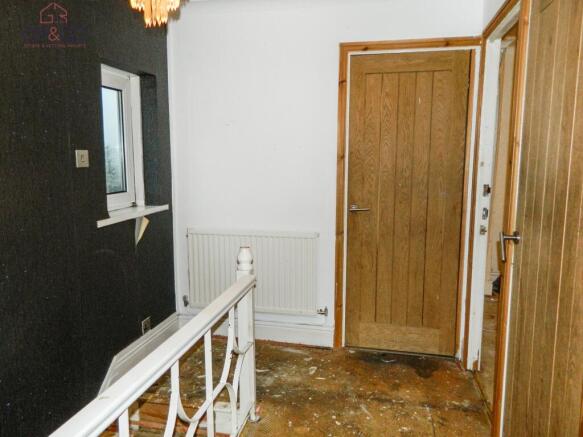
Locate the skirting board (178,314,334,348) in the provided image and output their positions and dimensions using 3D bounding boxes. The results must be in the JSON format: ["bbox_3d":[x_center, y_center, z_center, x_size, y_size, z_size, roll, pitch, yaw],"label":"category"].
[{"bbox_3d":[-0.288,0.819,3.092,1.205,0.154,0.024,2,8,13],"label":"skirting board"}]

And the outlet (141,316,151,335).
[{"bbox_3d":[-0.965,0.722,2.827,0.014,0.093,0.092,2,8,13],"label":"outlet"}]

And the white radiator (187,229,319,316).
[{"bbox_3d":[-0.275,0.372,2.995,0.960,0.580,0.080,2,8,13],"label":"white radiator"}]

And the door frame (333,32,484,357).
[{"bbox_3d":[0.735,-0.091,2.788,0.857,2.055,0.105,2,8,13],"label":"door frame"}]

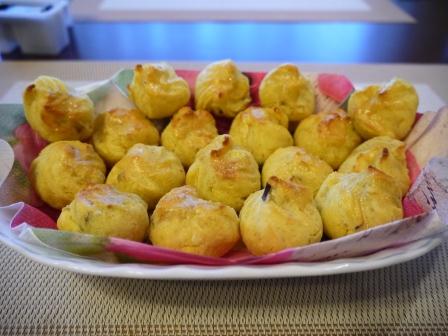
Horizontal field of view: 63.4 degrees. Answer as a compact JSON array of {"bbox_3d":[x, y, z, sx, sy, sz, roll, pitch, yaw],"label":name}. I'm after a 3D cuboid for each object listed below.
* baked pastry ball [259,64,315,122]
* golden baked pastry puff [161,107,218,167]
[{"bbox_3d":[0.050,-0.060,0.292,0.044,0.042,0.044,0,40,0],"label":"baked pastry ball"},{"bbox_3d":[-0.024,-0.020,0.249,0.042,0.042,0.042,1,40,0],"label":"golden baked pastry puff"}]

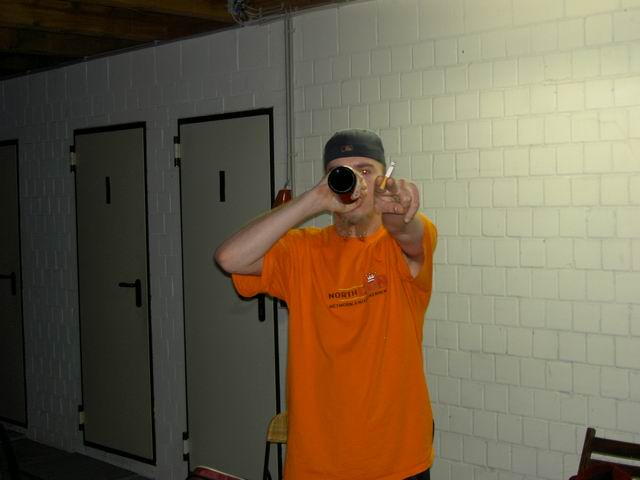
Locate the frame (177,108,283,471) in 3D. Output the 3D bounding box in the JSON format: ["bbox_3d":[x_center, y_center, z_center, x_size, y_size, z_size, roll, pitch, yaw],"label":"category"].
[{"bbox_3d":[-0.483,0.349,5.625,0.110,2.080,0.840,-4,3,-44],"label":"frame"}]

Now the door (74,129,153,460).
[{"bbox_3d":[-1.288,0.329,6.468,0.110,2.080,0.840,-4,3,-44],"label":"door"}]

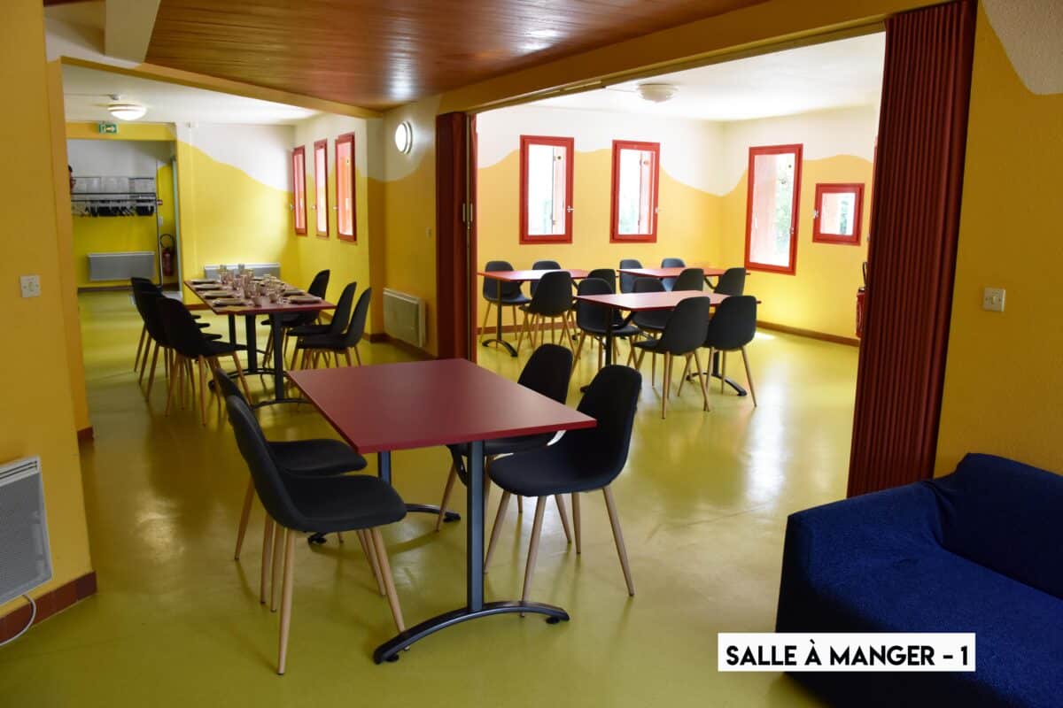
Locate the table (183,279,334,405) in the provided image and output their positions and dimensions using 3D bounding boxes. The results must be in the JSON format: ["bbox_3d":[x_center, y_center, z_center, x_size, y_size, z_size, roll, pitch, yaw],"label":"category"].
[{"bbox_3d":[-2.260,-0.136,6.406,0.800,0.740,2.370,-5,12,-28],"label":"table"}]

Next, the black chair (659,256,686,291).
[{"bbox_3d":[1.840,-0.732,9.813,0.450,0.855,0.555,-3,11,-20],"label":"black chair"}]

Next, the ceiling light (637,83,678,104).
[{"bbox_3d":[1.139,-2.329,7.162,0.380,0.150,0.380,1,11,0],"label":"ceiling light"}]

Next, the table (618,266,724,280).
[{"bbox_3d":[1.616,-0.515,8.644,1.200,0.740,0.800,-5,12,-28],"label":"table"}]

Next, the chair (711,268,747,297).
[{"bbox_3d":[1.992,-0.494,8.481,0.440,0.850,0.520,-5,12,-29],"label":"chair"}]

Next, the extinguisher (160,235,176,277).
[{"bbox_3d":[-6.149,-1.664,13.469,0.235,0.730,0.200,-5,12,-28],"label":"extinguisher"}]

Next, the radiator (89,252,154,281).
[{"bbox_3d":[-6.636,-1.421,12.943,0.980,0.445,0.100,-4,12,-24],"label":"radiator"}]

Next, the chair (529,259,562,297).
[{"bbox_3d":[0.214,-0.575,8.782,0.440,0.850,0.520,-3,11,-18],"label":"chair"}]

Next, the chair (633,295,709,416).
[{"bbox_3d":[1.014,-0.016,5.792,0.450,0.855,0.555,-5,12,-29],"label":"chair"}]

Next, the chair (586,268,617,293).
[{"bbox_3d":[0.578,-0.431,8.038,0.440,0.850,0.520,-5,12,-28],"label":"chair"}]

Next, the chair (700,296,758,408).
[{"bbox_3d":[1.390,-0.054,5.916,0.450,0.845,0.530,-2,11,-16],"label":"chair"}]

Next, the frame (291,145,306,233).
[{"bbox_3d":[-3.127,-2.197,10.771,0.080,1.190,0.670,-5,12,-28],"label":"frame"}]

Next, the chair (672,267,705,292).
[{"bbox_3d":[1.532,-0.482,8.383,0.440,0.850,0.520,-5,12,-29],"label":"chair"}]

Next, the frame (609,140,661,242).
[{"bbox_3d":[1.297,-1.998,9.875,0.710,1.245,0.090,-5,12,-28],"label":"frame"}]

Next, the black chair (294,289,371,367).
[{"bbox_3d":[-1.446,-0.060,5.849,0.555,0.855,0.450,-4,11,-23],"label":"black chair"}]

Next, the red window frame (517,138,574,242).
[{"bbox_3d":[0.181,-1.829,8.923,0.690,1.190,0.080,-5,12,-28],"label":"red window frame"}]

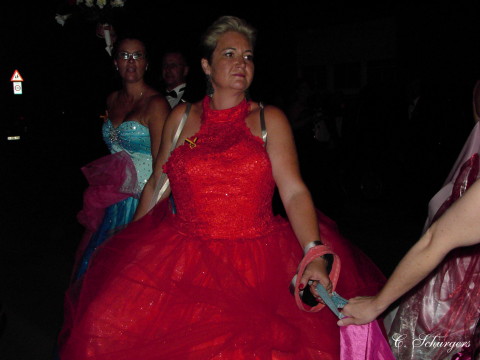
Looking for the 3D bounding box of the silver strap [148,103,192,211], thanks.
[{"bbox_3d":[-0.237,-0.080,2.020,0.145,0.370,0.140,1,7,6],"label":"silver strap"}]

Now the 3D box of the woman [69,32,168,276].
[{"bbox_3d":[-0.610,0.117,3.140,0.620,1.700,0.500,3,9,23],"label":"woman"}]

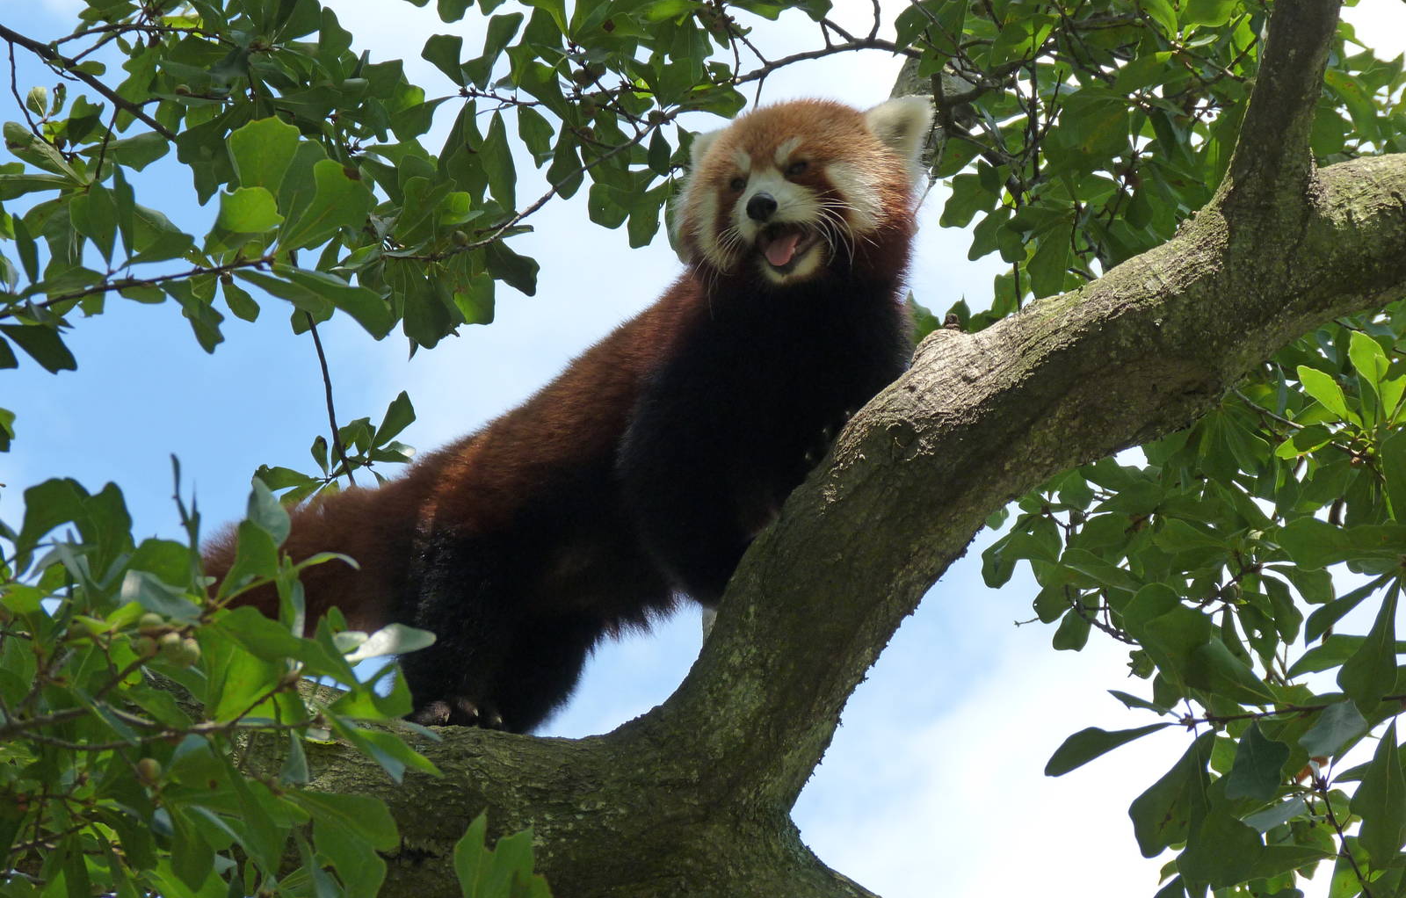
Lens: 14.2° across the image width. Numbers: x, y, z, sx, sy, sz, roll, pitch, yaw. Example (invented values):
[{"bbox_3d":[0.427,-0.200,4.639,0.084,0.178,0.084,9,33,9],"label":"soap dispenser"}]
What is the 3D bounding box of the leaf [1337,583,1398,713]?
[{"bbox_3d":[0.530,0.157,4.500,0.047,0.108,0.025,11,-11,0],"label":"leaf"}]

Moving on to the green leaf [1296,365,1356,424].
[{"bbox_3d":[0.529,-0.047,4.800,0.064,0.013,0.032,48,-50,-6],"label":"green leaf"}]

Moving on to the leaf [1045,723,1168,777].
[{"bbox_3d":[0.318,0.237,4.450,0.104,0.015,0.042,-22,-42,3],"label":"leaf"}]

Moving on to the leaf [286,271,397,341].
[{"bbox_3d":[-0.290,-0.116,4.500,0.102,0.016,0.040,31,-49,6],"label":"leaf"}]

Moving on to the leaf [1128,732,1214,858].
[{"bbox_3d":[0.373,0.275,4.500,0.052,0.108,0.025,19,-11,0],"label":"leaf"}]

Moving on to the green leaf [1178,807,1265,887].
[{"bbox_3d":[0.409,0.314,4.450,0.076,0.015,0.066,-16,-67,12],"label":"green leaf"}]

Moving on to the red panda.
[{"bbox_3d":[-0.115,-0.026,4.620,0.610,0.430,0.250,-16,-27,35],"label":"red panda"}]

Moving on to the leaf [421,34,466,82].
[{"bbox_3d":[-0.219,-0.329,4.750,0.036,0.012,0.055,-25,-71,12],"label":"leaf"}]

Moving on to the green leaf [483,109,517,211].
[{"bbox_3d":[-0.178,-0.253,4.950,0.028,0.088,0.024,-8,-11,0],"label":"green leaf"}]

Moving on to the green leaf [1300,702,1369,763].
[{"bbox_3d":[0.497,0.222,4.450,0.044,0.060,0.014,34,-16,23],"label":"green leaf"}]

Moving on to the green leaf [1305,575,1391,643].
[{"bbox_3d":[0.514,0.127,4.500,0.086,0.030,0.024,-37,-31,-11],"label":"green leaf"}]

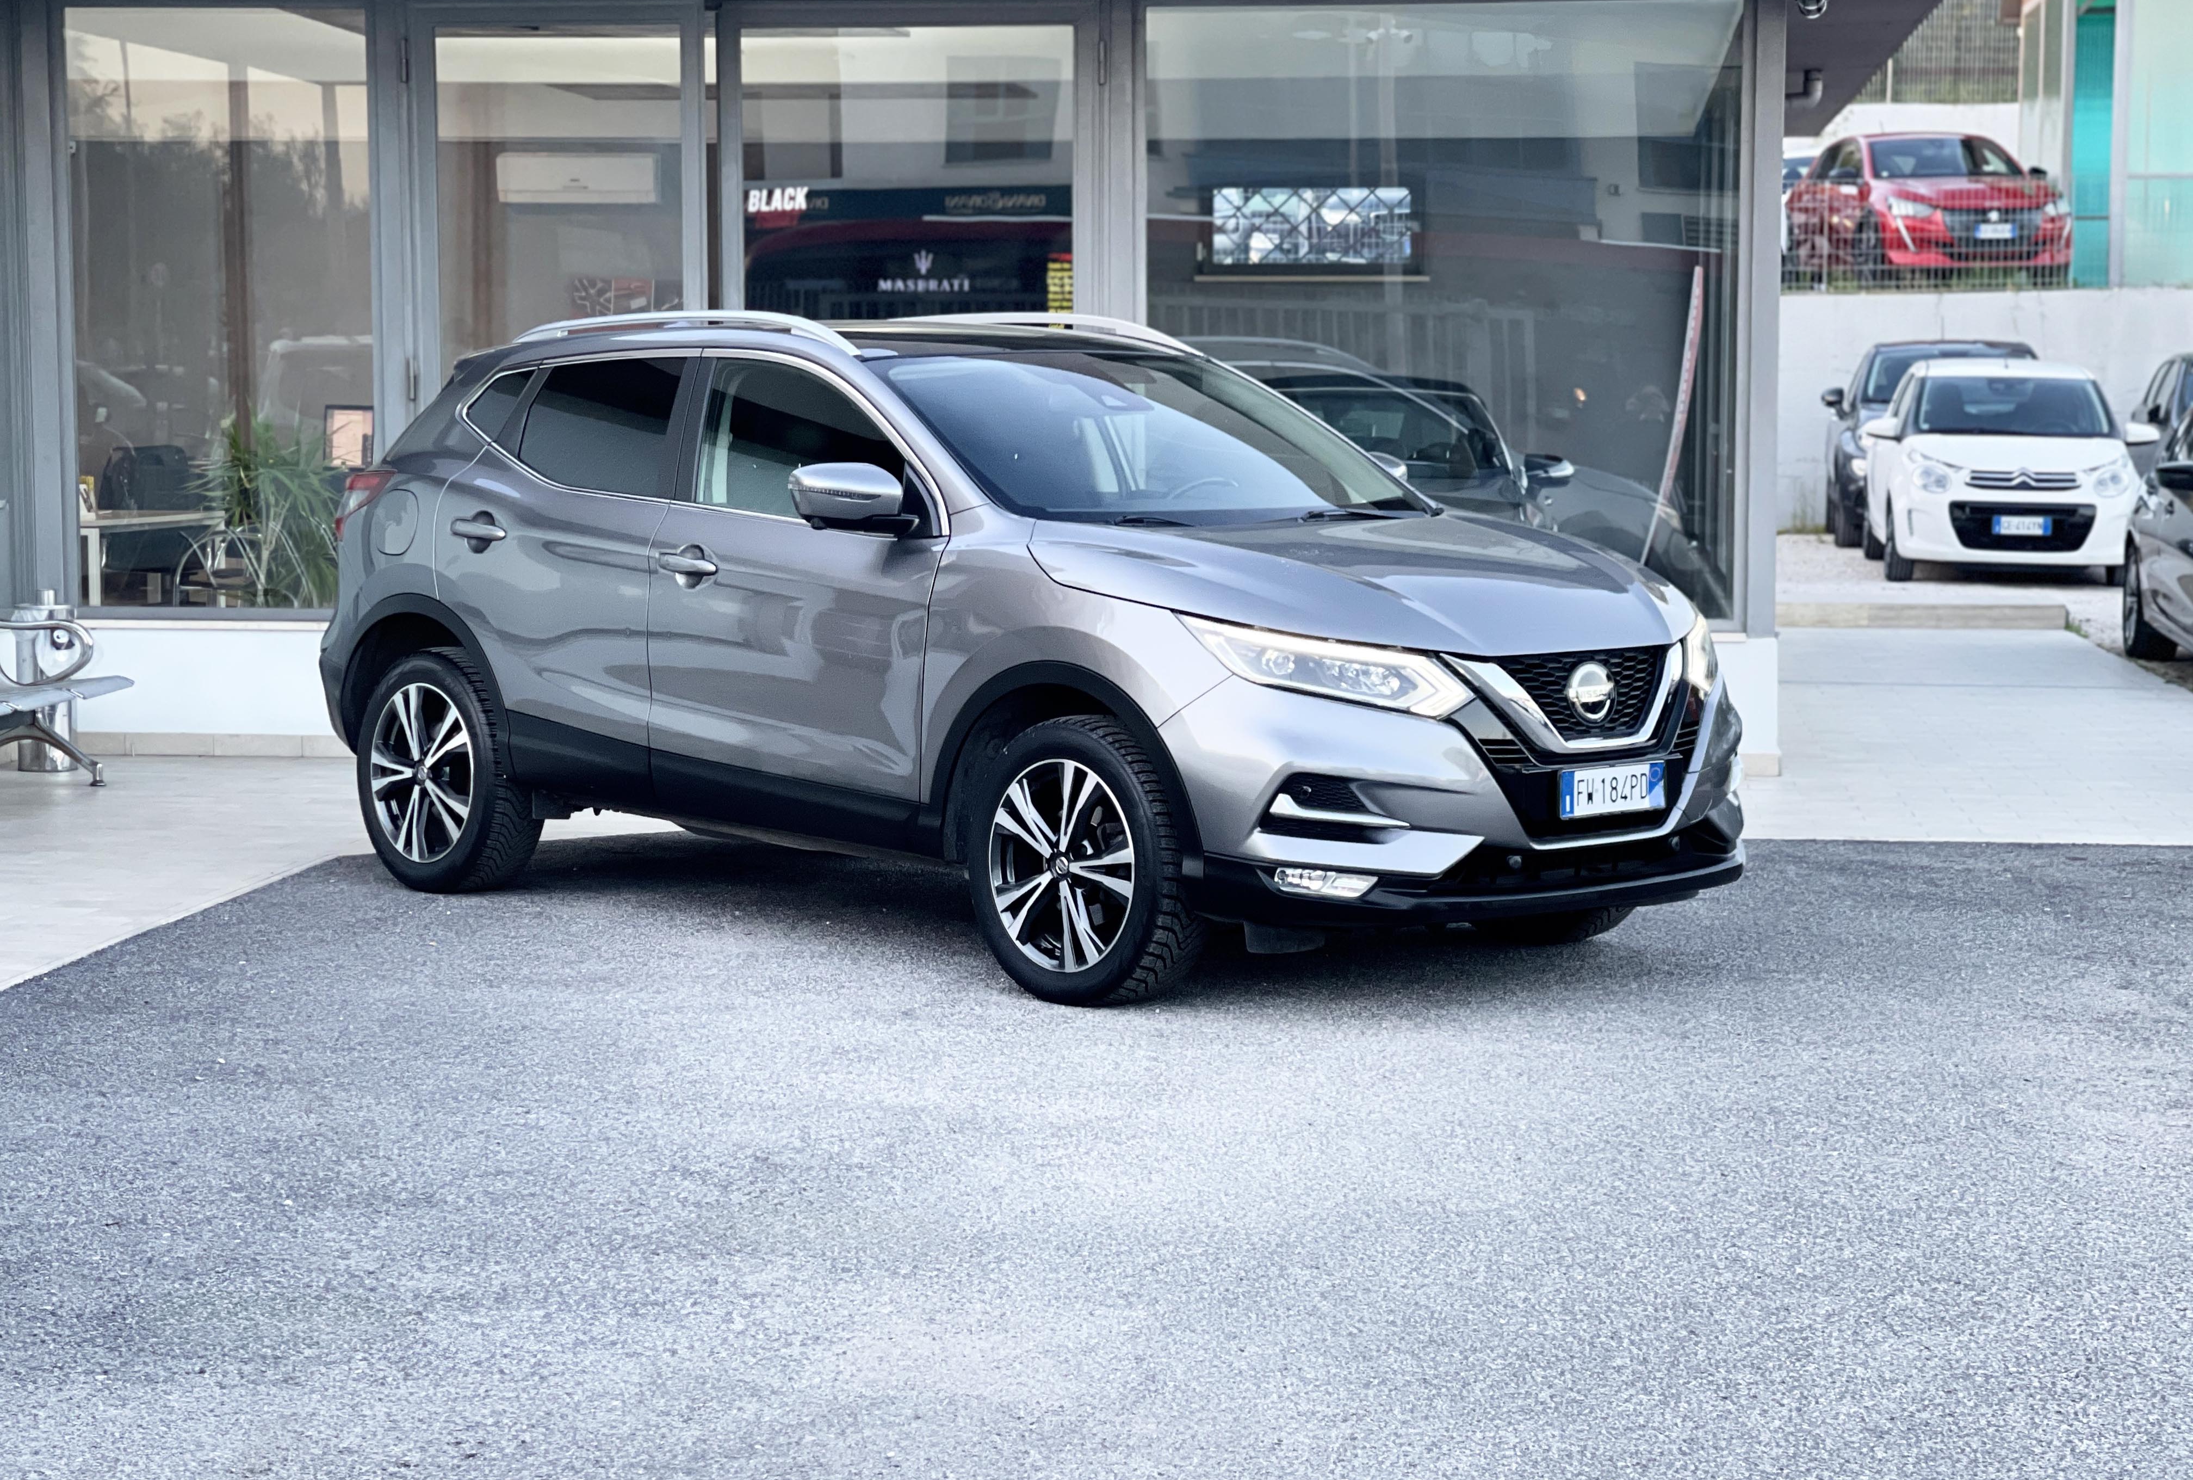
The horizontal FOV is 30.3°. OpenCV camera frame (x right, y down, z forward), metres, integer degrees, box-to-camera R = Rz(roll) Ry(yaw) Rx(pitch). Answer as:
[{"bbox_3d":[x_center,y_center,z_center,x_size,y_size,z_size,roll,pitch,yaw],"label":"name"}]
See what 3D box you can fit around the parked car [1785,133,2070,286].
[{"bbox_3d":[7.479,-4.787,36.661,1.800,1.440,4.050,-1,6,-6],"label":"parked car"}]

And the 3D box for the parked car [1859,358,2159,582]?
[{"bbox_3d":[6.038,-1.845,27.178,1.670,1.460,3.460,1,6,7],"label":"parked car"}]

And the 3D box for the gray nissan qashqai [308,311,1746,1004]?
[{"bbox_3d":[-0.306,-0.316,10.902,1.860,1.600,4.390,-5,8,-43],"label":"gray nissan qashqai"}]

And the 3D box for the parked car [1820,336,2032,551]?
[{"bbox_3d":[6.428,-2.273,30.790,1.760,1.500,3.980,1,6,9],"label":"parked car"}]

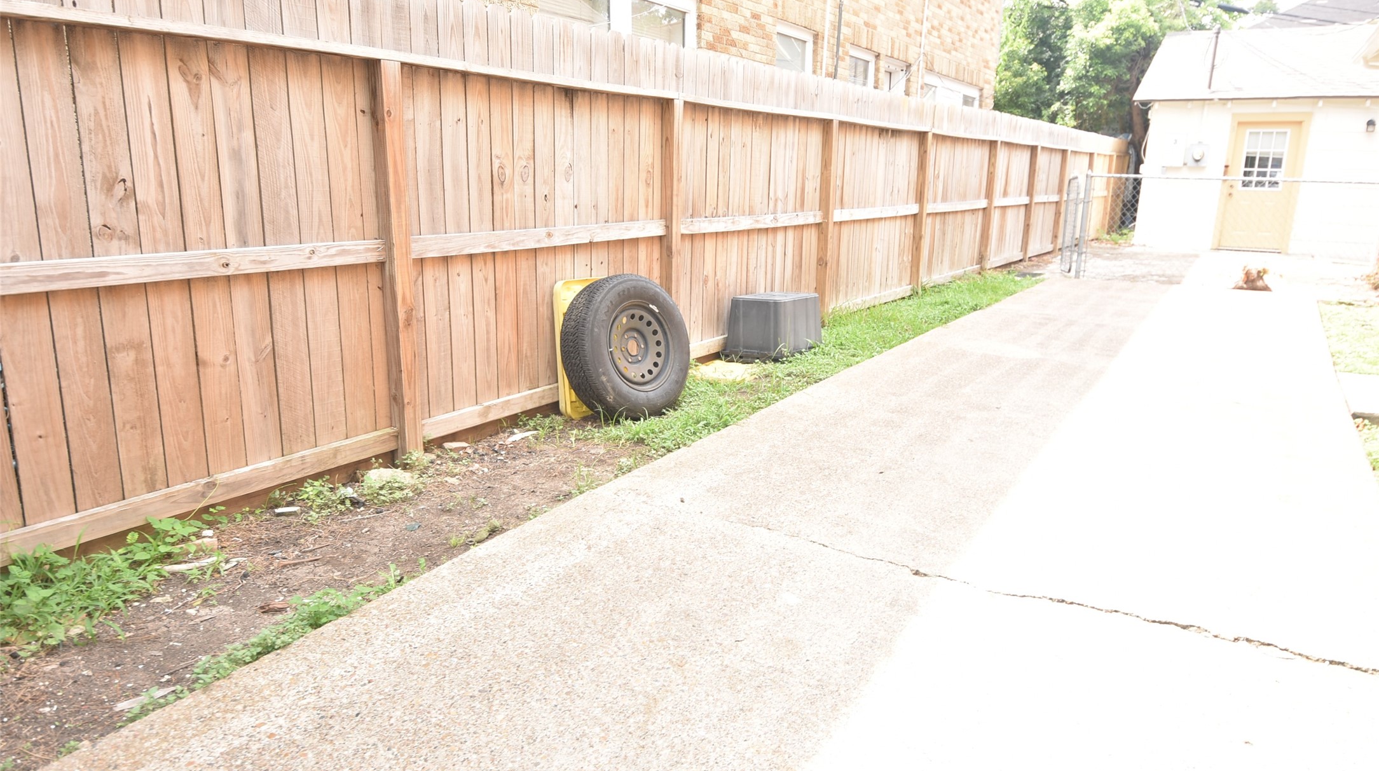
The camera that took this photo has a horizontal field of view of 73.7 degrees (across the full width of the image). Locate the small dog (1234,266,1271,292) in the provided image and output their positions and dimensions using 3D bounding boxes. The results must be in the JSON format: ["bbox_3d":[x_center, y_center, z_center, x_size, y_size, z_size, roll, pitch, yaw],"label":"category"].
[{"bbox_3d":[6.231,-1.204,10.182,0.310,0.270,0.420,14,18,42],"label":"small dog"}]

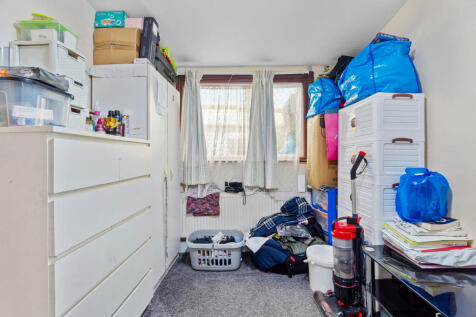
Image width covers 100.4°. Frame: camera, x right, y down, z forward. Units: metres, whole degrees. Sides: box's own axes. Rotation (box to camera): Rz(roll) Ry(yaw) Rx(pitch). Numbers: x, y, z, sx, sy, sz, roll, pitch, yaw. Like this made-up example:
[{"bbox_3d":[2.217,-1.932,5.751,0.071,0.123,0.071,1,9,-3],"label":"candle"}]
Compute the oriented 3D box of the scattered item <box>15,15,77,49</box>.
[{"bbox_3d":[-0.965,-0.630,1.015,0.220,0.150,0.150,0,0,0],"label":"scattered item"}]

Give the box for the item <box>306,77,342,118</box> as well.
[{"bbox_3d":[1.054,-0.709,2.353,0.400,0.420,0.420,0,1,3],"label":"item"}]

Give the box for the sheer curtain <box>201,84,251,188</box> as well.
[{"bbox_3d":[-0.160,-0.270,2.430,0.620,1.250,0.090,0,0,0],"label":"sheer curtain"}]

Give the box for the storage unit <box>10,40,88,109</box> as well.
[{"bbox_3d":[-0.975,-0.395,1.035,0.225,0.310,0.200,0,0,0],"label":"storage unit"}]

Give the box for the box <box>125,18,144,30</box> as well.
[{"bbox_3d":[-0.870,-1.070,1.690,0.180,0.140,0.190,0,0,0],"label":"box"}]

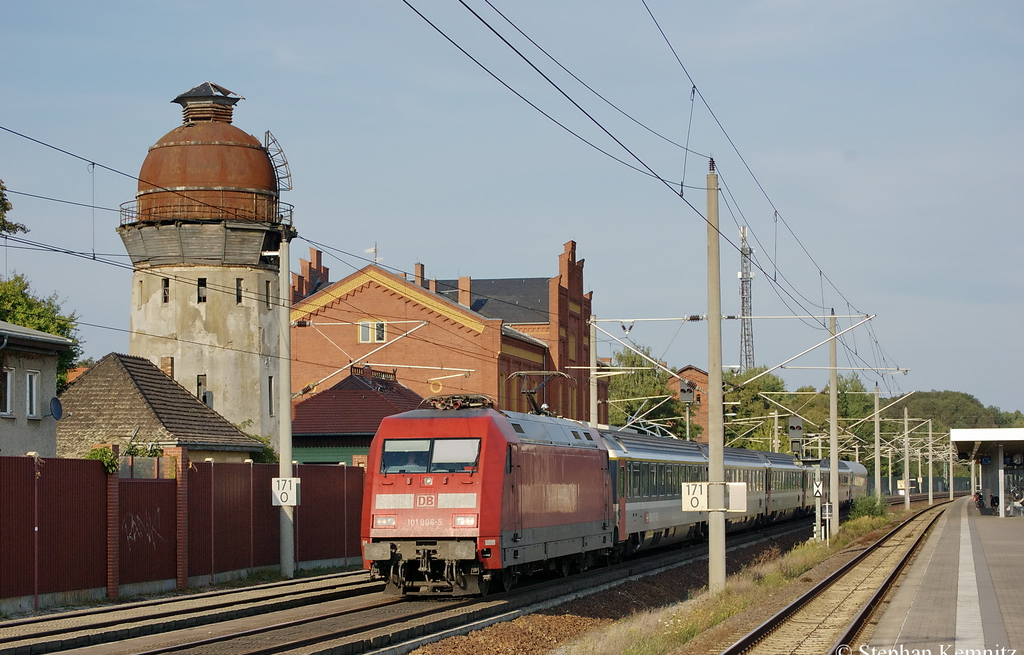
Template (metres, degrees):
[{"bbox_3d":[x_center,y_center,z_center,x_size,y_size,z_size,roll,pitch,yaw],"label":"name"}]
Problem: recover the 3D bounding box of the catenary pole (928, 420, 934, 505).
[{"bbox_3d":[48.317,15.550,268.550,0.420,9.893,0.420,-1,-4,11],"label":"catenary pole"}]

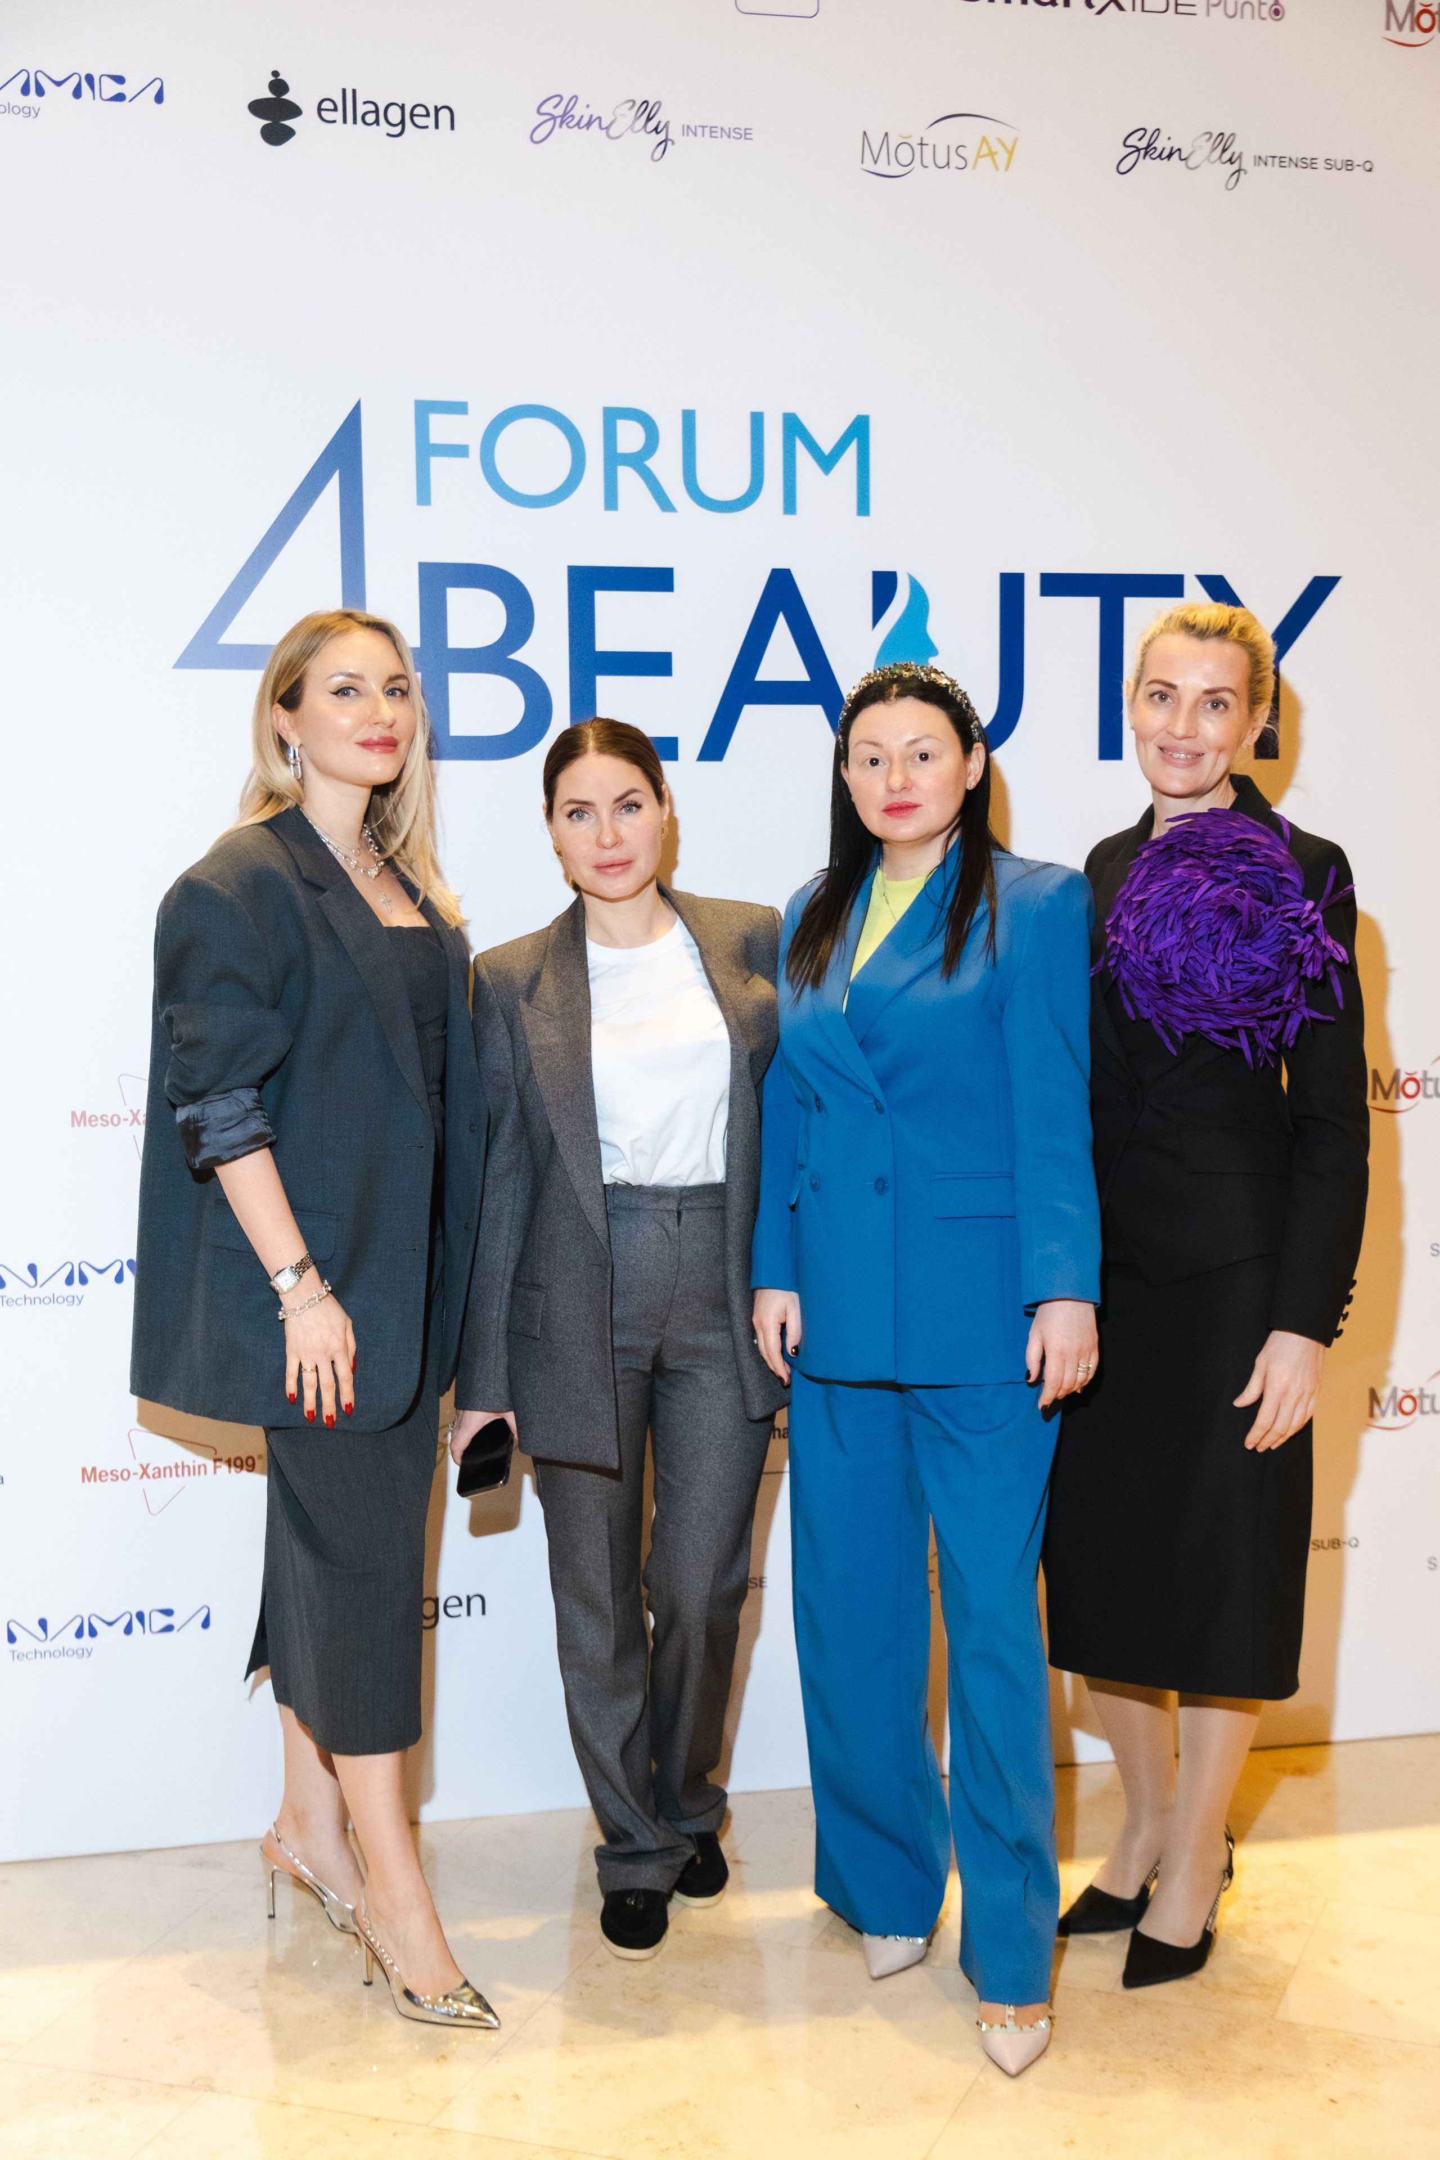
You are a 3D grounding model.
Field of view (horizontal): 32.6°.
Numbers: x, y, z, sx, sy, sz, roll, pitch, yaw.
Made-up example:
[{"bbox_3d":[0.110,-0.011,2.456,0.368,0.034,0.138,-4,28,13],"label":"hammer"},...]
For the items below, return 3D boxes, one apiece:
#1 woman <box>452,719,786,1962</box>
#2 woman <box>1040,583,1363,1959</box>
[{"bbox_3d":[-0.131,0.344,3.370,0.500,1.670,0.380,-2,5,-10],"label":"woman"},{"bbox_3d":[0.643,0.277,3.275,0.470,1.800,0.380,3,6,36],"label":"woman"}]

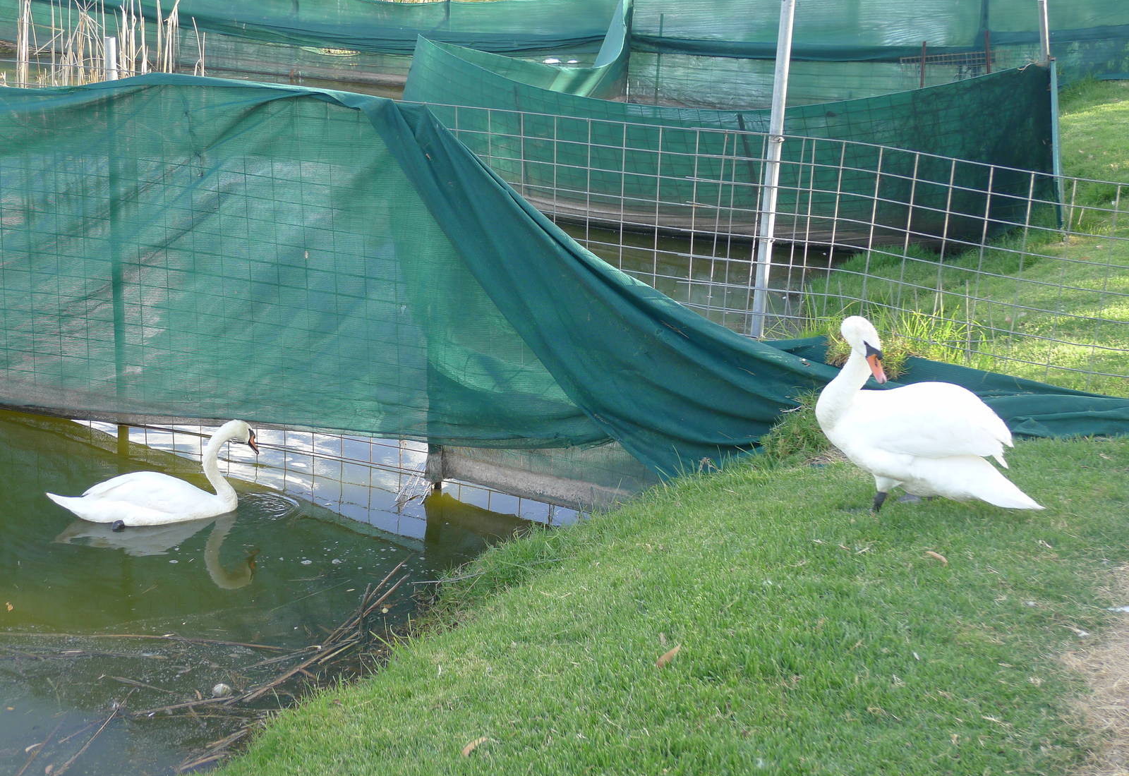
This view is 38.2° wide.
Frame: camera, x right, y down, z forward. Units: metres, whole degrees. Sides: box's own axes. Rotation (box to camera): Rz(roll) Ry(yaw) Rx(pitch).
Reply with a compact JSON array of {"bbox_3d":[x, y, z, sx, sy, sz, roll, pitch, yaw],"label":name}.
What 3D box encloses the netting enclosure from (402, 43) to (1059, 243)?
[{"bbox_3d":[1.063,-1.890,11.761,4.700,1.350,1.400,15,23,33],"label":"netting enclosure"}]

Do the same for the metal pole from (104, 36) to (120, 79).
[{"bbox_3d":[-2.013,-0.666,7.345,0.050,1.810,0.050,2,19,0],"label":"metal pole"}]

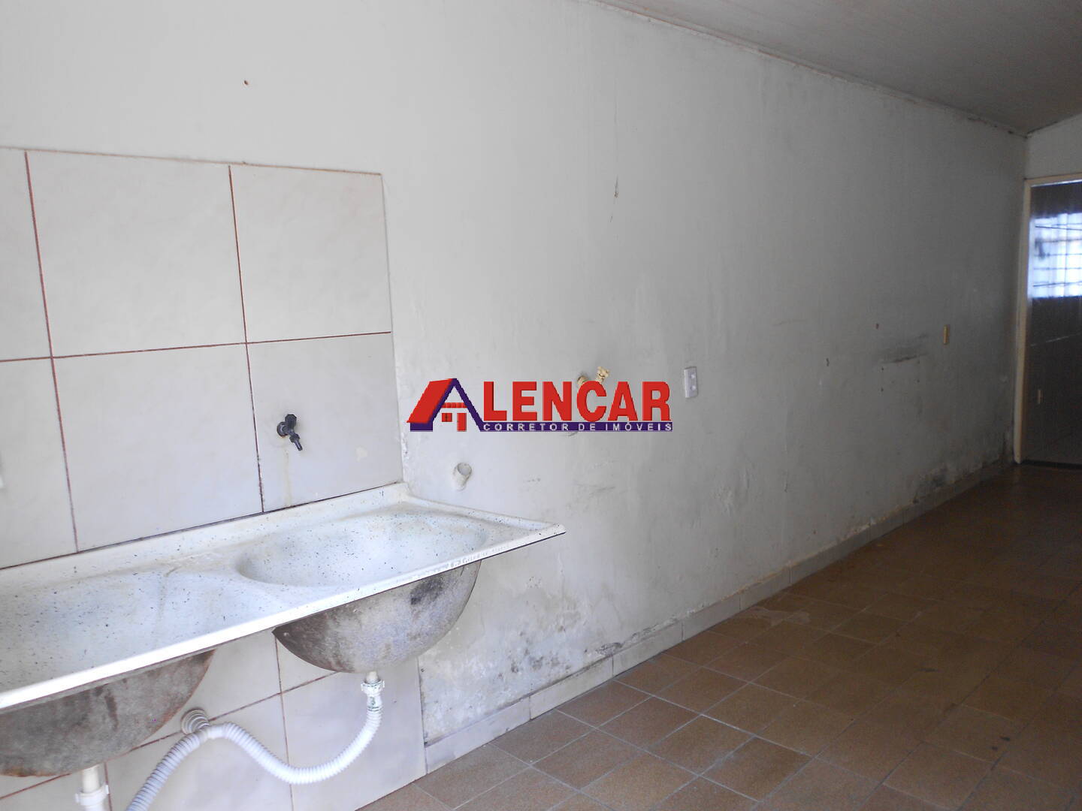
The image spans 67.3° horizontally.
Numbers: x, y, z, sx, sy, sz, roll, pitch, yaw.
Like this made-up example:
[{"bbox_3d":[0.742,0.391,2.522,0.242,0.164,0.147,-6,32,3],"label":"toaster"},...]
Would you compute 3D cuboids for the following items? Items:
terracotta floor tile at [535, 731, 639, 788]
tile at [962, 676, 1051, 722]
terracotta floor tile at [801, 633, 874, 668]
[{"bbox_3d":[0.149,1.123,2.579,0.297,0.010,0.203,-10,9,-42],"label":"terracotta floor tile"},{"bbox_3d":[1.600,1.008,2.774,0.296,0.010,0.203,-9,9,-43],"label":"tile"},{"bbox_3d":[1.172,0.980,3.228,0.296,0.010,0.203,-9,9,-43],"label":"terracotta floor tile"}]

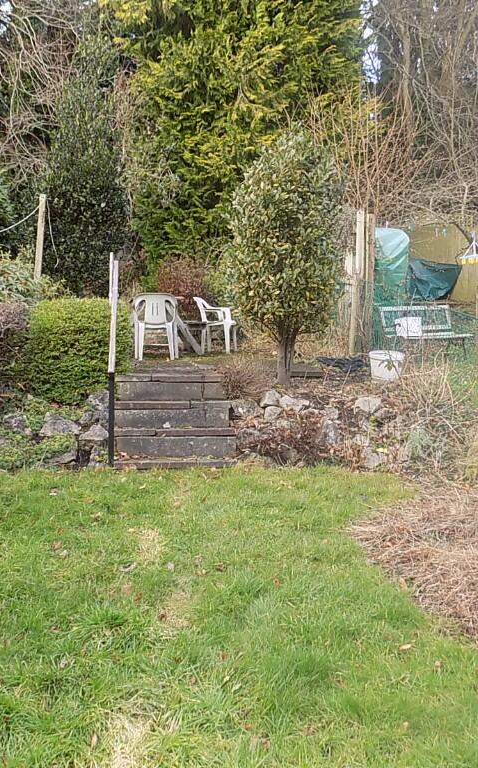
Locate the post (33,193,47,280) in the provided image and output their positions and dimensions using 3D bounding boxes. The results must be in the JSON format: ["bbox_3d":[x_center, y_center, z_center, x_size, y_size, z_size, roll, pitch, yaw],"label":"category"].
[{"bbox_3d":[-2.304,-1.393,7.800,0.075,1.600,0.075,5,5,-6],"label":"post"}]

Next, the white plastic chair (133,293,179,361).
[{"bbox_3d":[-1.012,-0.693,8.350,0.550,0.800,0.550,-1,5,-7],"label":"white plastic chair"}]

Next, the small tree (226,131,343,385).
[{"bbox_3d":[0.402,-1.106,5.950,0.980,2.170,0.950,0,5,0],"label":"small tree"}]

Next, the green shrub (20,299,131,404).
[{"bbox_3d":[-1.436,-0.298,6.050,0.880,0.880,0.850,0,5,0],"label":"green shrub"}]

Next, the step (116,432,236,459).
[{"bbox_3d":[-0.512,0.460,5.479,0.970,0.200,0.310,0,5,-4],"label":"step"}]

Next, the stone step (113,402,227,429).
[{"bbox_3d":[-0.556,0.240,5.729,0.950,0.200,0.310,0,5,-4],"label":"stone step"}]

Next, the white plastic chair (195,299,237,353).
[{"bbox_3d":[-0.330,-0.821,9.550,0.560,0.790,0.560,1,5,11],"label":"white plastic chair"}]

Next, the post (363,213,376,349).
[{"bbox_3d":[1.733,-1.356,9.000,0.110,1.830,0.110,0,5,0],"label":"post"}]

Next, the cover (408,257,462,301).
[{"bbox_3d":[3.276,-1.768,11.400,0.880,0.740,0.550,0,5,0],"label":"cover"}]

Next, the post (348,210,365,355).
[{"bbox_3d":[1.524,-1.292,8.718,0.130,1.803,0.120,1,5,0],"label":"post"}]

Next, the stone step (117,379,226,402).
[{"bbox_3d":[-0.583,0.043,5.880,0.930,0.200,0.330,0,5,0],"label":"stone step"}]

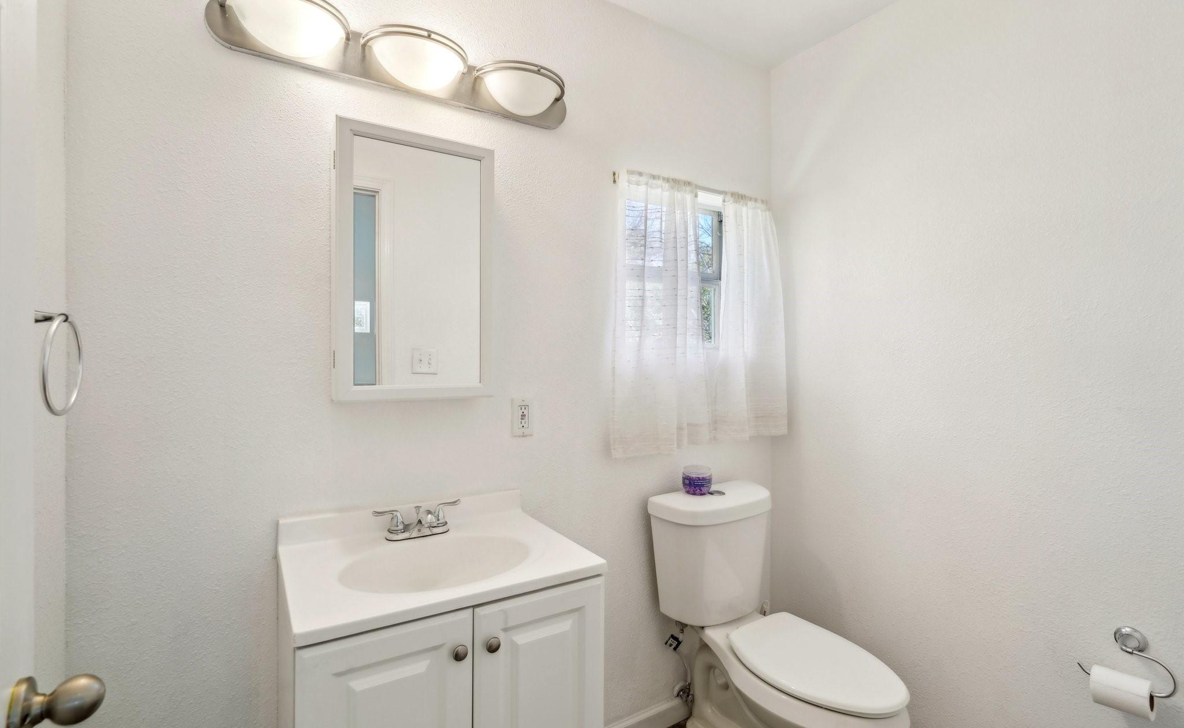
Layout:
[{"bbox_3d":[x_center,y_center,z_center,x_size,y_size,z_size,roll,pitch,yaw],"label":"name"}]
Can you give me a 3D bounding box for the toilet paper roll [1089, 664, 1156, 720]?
[{"bbox_3d":[1.244,0.770,1.234,0.088,0.088,0.097,0,0,-33],"label":"toilet paper roll"}]

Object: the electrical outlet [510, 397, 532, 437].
[{"bbox_3d":[-0.207,0.159,1.565,0.071,0.116,0.009,0,0,-31],"label":"electrical outlet"}]

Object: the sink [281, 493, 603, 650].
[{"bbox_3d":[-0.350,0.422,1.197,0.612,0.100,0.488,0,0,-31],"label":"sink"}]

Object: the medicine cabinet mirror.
[{"bbox_3d":[-0.455,-0.243,1.352,0.382,0.660,0.117,0,0,-31],"label":"medicine cabinet mirror"}]

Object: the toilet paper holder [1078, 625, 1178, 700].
[{"bbox_3d":[1.263,0.701,1.246,0.066,0.142,0.167,0,0,-33],"label":"toilet paper holder"}]

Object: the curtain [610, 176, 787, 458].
[{"bbox_3d":[0.413,-0.173,1.894,0.790,0.930,0.080,0,0,-31],"label":"curtain"}]

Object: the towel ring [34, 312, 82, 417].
[{"bbox_3d":[-0.866,-0.003,0.819,0.085,0.182,0.167,0,0,-31],"label":"towel ring"}]

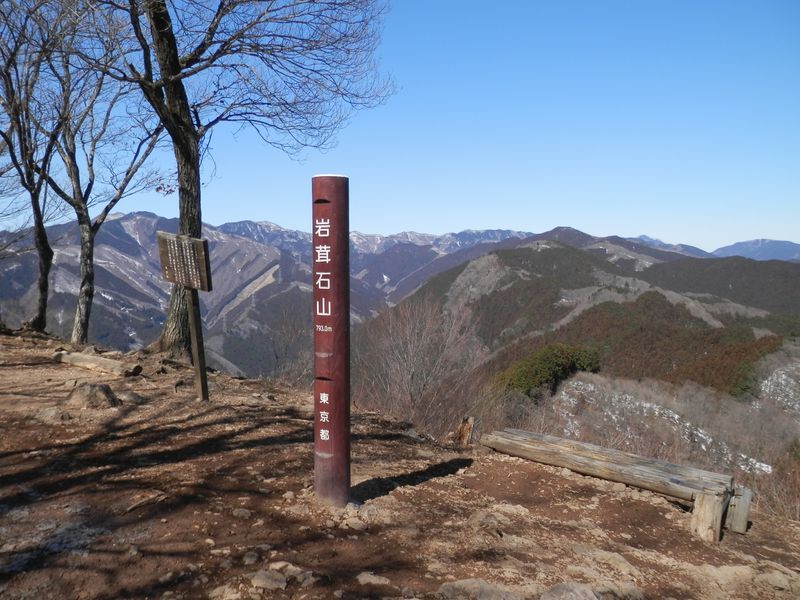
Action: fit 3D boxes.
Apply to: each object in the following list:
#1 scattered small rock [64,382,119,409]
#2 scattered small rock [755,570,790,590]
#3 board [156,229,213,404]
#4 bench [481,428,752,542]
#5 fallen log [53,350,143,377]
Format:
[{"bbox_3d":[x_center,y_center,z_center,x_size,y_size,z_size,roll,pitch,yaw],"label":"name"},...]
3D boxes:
[{"bbox_3d":[-3.080,0.952,6.250,0.480,0.190,0.380,0,4,0],"label":"scattered small rock"},{"bbox_3d":[1.851,1.396,3.100,0.170,0.065,0.110,3,5,30],"label":"scattered small rock"},{"bbox_3d":[-2.075,0.194,6.285,0.630,1.680,0.140,0,9,30],"label":"board"},{"bbox_3d":[1.430,1.247,4.431,1.830,0.300,0.370,4,6,41],"label":"bench"},{"bbox_3d":[-3.800,0.782,7.800,1.470,0.160,0.190,3,5,25],"label":"fallen log"}]

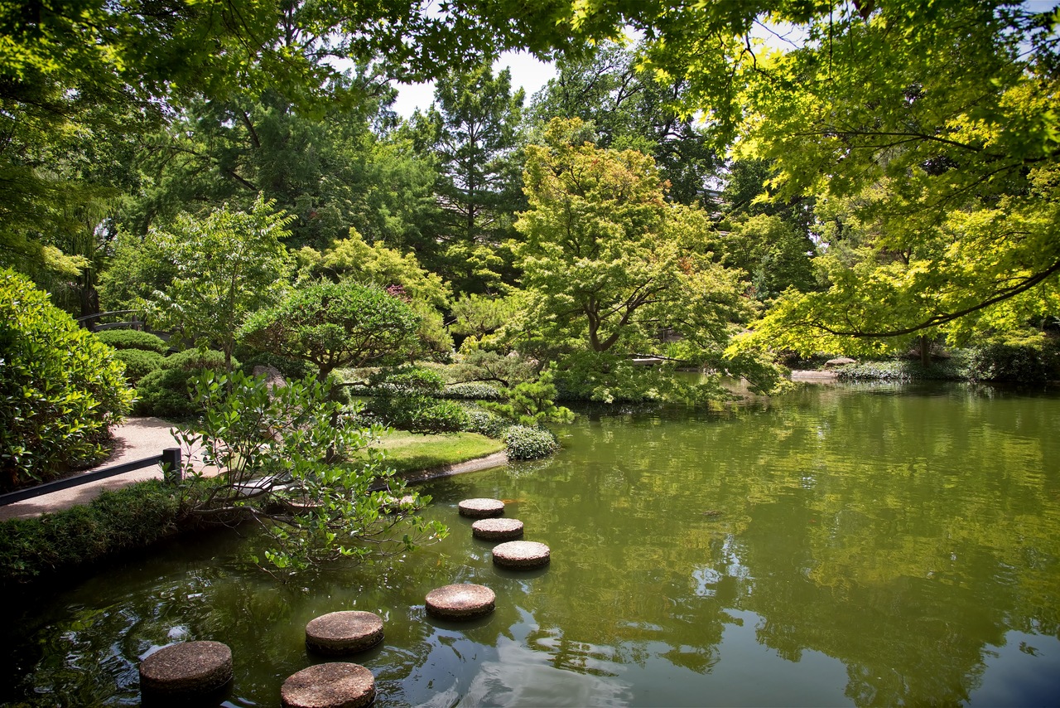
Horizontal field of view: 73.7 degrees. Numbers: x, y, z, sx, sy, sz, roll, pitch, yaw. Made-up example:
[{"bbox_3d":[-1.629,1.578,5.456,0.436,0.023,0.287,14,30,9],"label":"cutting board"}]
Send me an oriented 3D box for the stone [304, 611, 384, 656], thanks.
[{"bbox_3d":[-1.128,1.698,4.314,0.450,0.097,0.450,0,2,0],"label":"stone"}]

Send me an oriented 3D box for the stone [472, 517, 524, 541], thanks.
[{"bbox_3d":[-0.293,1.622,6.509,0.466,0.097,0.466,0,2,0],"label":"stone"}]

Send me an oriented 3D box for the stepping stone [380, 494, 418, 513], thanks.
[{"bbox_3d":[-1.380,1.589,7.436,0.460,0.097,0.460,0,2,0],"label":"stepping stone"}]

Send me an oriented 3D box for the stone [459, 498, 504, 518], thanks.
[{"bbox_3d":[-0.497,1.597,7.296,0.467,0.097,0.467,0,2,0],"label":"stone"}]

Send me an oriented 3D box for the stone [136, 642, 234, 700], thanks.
[{"bbox_3d":[-1.864,1.720,3.842,0.450,0.120,0.450,0,2,0],"label":"stone"}]

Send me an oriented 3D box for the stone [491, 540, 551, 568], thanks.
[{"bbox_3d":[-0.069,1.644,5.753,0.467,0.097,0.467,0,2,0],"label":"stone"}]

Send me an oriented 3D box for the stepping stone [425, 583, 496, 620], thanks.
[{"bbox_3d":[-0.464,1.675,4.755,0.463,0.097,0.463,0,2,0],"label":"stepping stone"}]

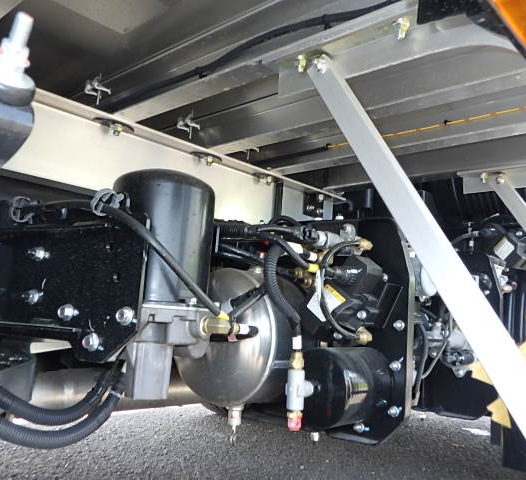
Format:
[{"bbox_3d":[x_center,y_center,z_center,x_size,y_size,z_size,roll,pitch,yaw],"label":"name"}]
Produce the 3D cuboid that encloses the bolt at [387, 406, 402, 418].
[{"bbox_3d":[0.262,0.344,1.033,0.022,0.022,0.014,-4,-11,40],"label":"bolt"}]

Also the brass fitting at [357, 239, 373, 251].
[{"bbox_3d":[0.214,0.009,1.080,0.028,0.025,0.024,-4,-11,40],"label":"brass fitting"}]

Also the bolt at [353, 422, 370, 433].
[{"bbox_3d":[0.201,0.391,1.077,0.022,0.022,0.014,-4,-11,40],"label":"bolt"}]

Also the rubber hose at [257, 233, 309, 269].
[{"bbox_3d":[0.042,0.021,0.937,0.138,0.052,0.019,11,-11,-43],"label":"rubber hose"}]

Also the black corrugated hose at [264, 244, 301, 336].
[{"bbox_3d":[0.035,0.091,0.930,0.050,0.170,0.050,-4,-11,40],"label":"black corrugated hose"}]

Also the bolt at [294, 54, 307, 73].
[{"bbox_3d":[0.061,-0.283,0.830,0.018,0.025,0.018,-4,-11,42],"label":"bolt"}]

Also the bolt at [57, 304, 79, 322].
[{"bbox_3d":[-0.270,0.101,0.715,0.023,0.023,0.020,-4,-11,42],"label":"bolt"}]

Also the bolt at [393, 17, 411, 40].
[{"bbox_3d":[0.195,-0.294,0.720,0.019,0.028,0.019,-4,-11,42],"label":"bolt"}]

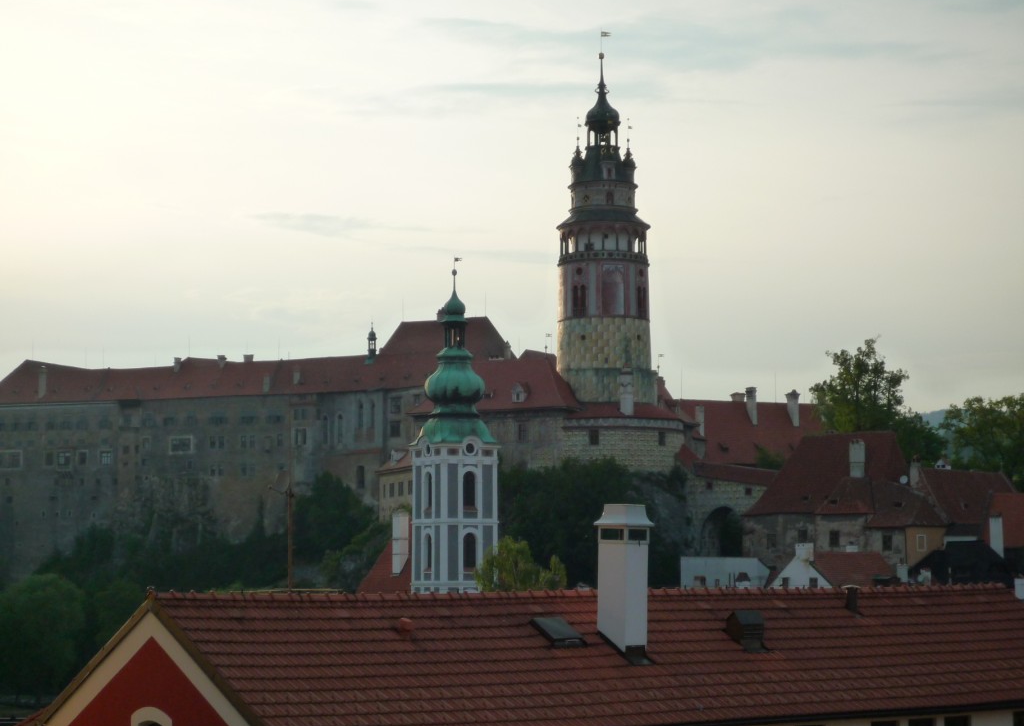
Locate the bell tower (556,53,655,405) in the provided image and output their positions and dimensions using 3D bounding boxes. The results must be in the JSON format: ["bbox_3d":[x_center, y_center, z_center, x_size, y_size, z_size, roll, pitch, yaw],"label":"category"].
[{"bbox_3d":[11.624,-13.445,277.145,12.200,51.740,12.200,0,-5,0],"label":"bell tower"}]

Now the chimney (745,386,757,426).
[{"bbox_3d":[33.418,6.049,308.593,1.100,5.440,1.500,3,-6,-36],"label":"chimney"}]

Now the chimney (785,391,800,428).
[{"bbox_3d":[39.700,6.408,312.575,1.300,5.360,1.600,3,-6,-36],"label":"chimney"}]

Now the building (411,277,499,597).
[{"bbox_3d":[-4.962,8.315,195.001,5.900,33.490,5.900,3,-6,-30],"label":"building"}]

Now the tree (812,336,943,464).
[{"bbox_3d":[45.670,6.622,278.431,16.000,19.730,14.500,0,-5,0],"label":"tree"}]

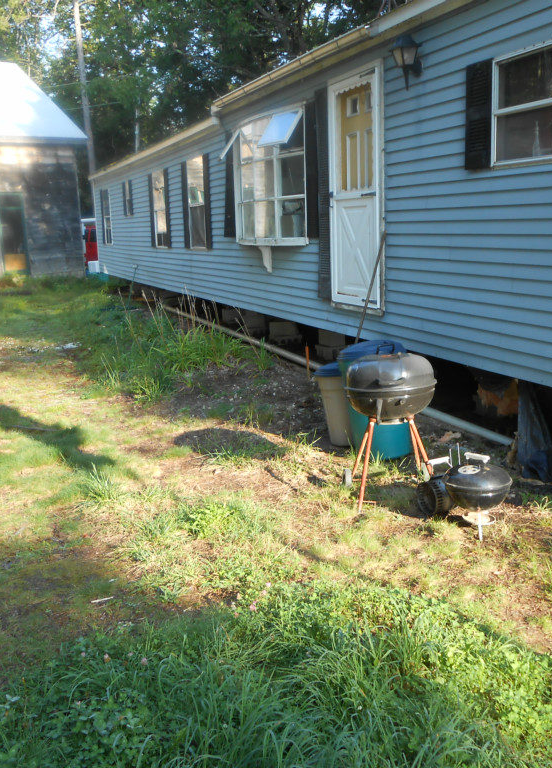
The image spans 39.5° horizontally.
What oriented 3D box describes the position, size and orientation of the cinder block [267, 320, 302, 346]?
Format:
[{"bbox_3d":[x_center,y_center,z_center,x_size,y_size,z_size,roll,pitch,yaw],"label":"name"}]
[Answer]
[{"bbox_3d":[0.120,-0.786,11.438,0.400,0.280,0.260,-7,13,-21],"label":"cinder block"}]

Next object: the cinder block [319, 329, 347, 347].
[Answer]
[{"bbox_3d":[0.683,-0.605,9.779,0.220,0.194,0.380,-7,13,-21],"label":"cinder block"}]

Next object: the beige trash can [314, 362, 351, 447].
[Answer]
[{"bbox_3d":[0.533,0.147,6.120,0.430,0.640,0.430,-1,12,5],"label":"beige trash can"}]

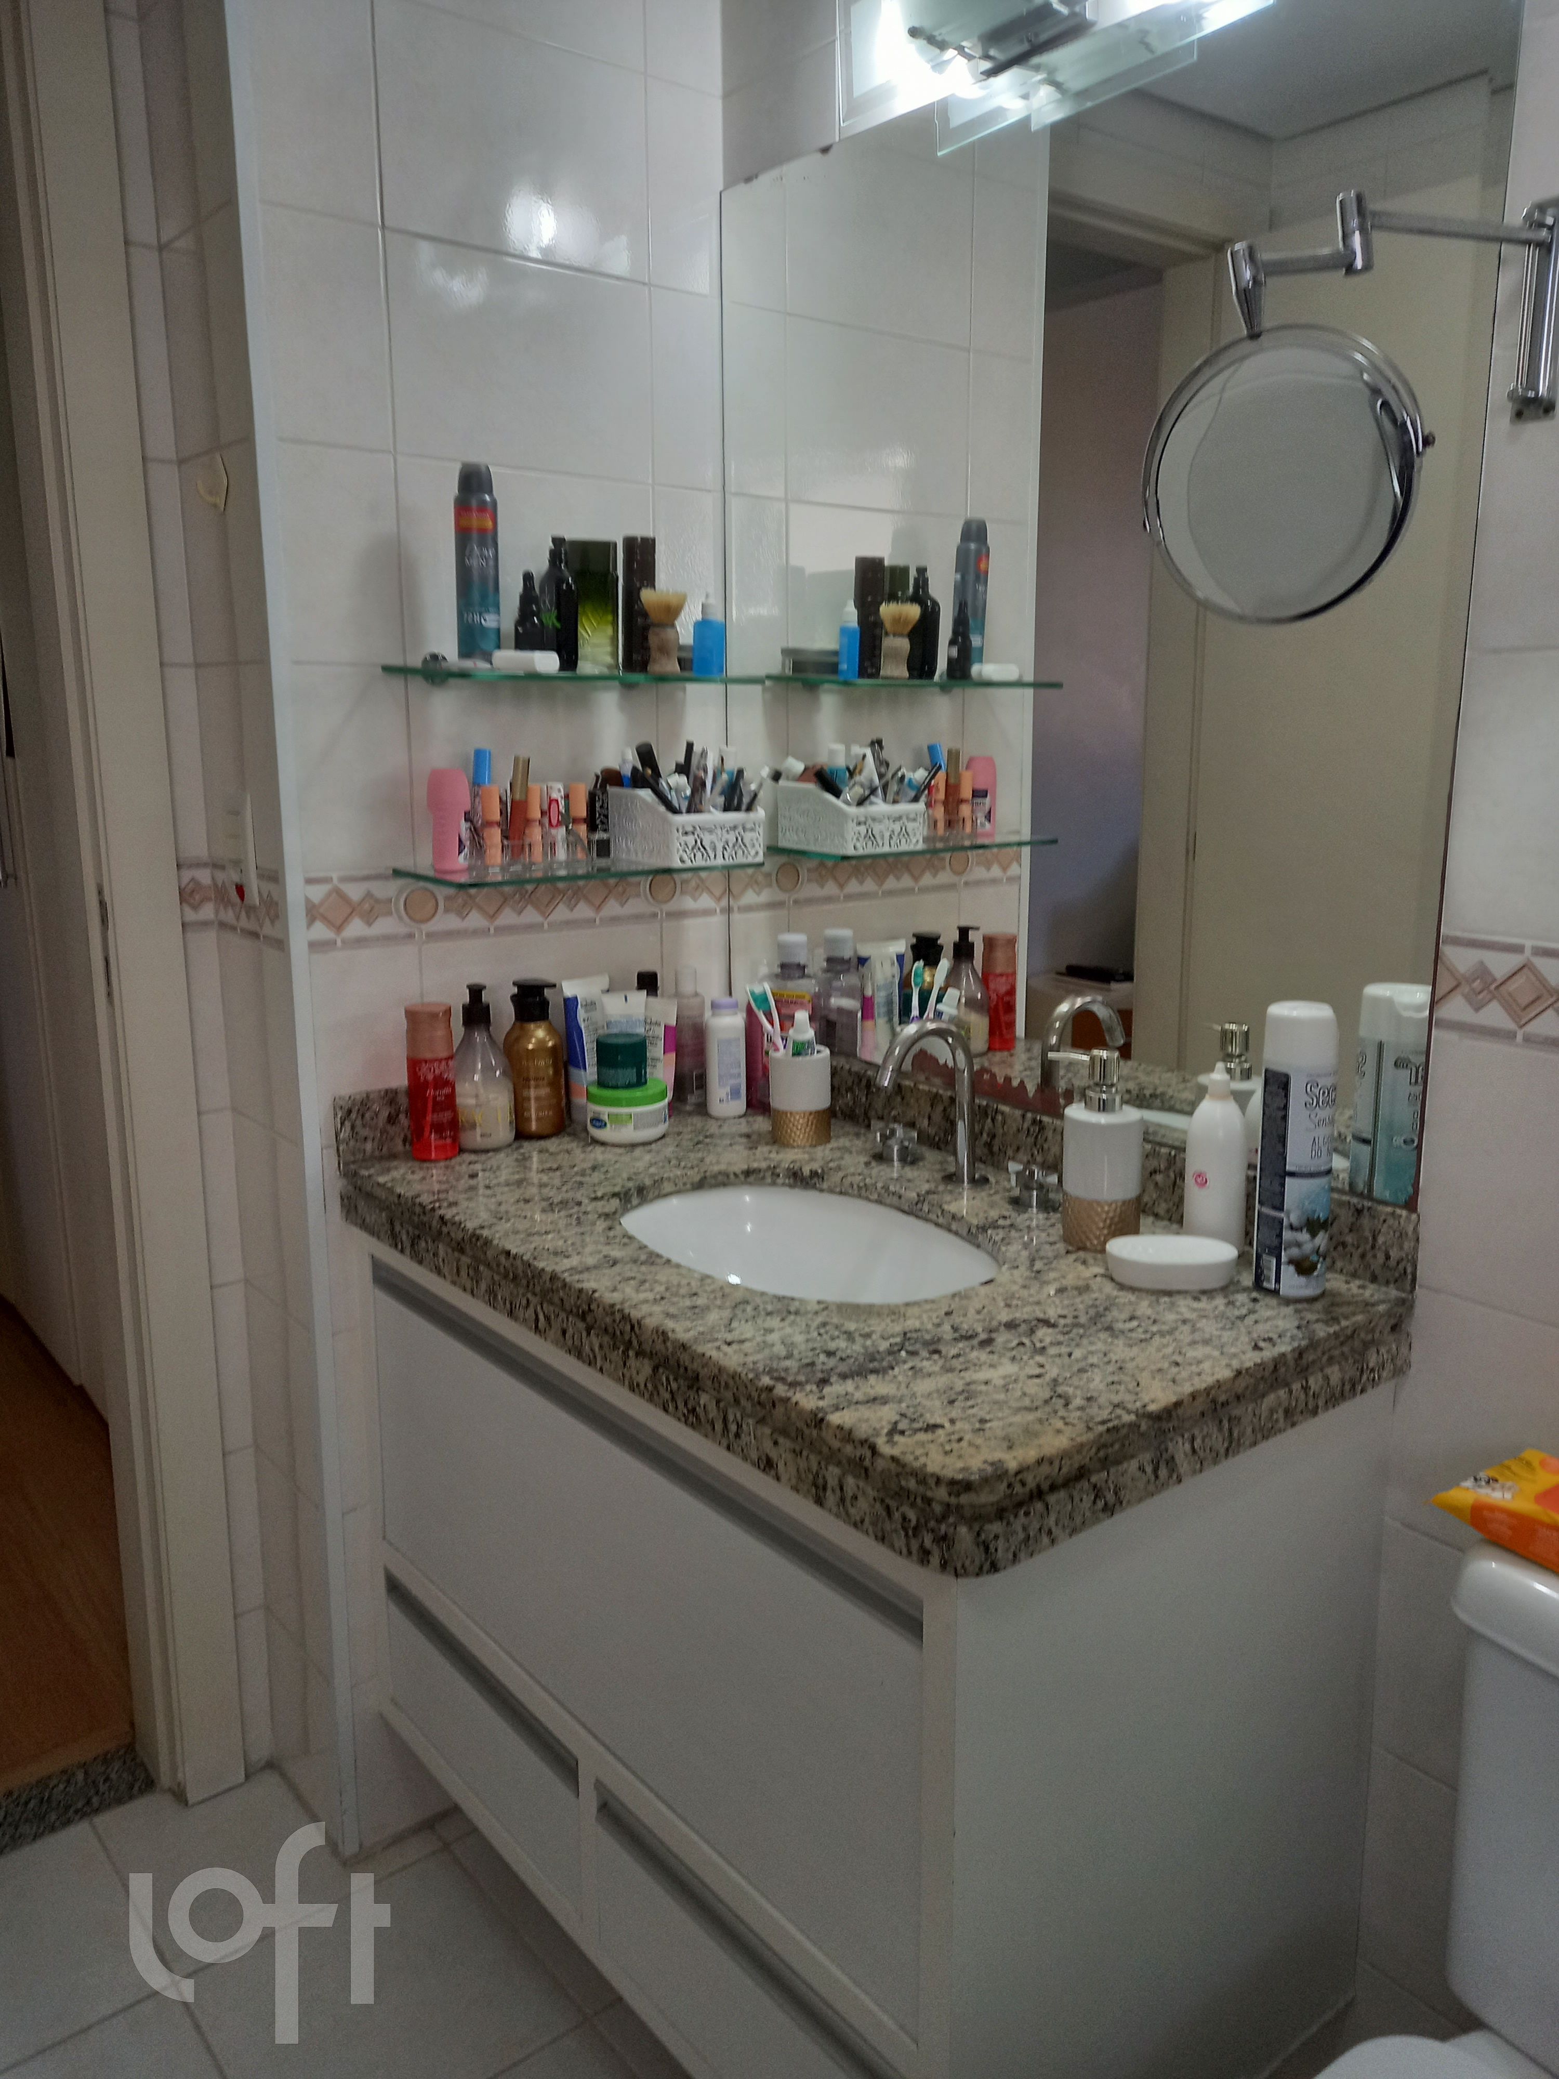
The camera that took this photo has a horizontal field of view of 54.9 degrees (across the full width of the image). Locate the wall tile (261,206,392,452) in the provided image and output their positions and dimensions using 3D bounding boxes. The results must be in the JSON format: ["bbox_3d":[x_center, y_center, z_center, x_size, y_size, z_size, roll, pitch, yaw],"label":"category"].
[{"bbox_3d":[-0.425,-0.664,1.413,0.119,0.203,0.010,-9,15,-38],"label":"wall tile"}]

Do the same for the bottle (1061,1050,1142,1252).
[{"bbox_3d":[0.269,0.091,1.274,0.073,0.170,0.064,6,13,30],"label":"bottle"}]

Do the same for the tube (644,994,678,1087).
[{"bbox_3d":[-0.138,0.025,1.684,0.054,0.138,0.036,0,12,3],"label":"tube"}]

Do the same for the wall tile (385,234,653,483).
[{"bbox_3d":[-0.261,-0.692,1.544,0.304,0.203,0.010,-9,15,-38],"label":"wall tile"}]

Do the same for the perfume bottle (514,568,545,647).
[{"bbox_3d":[-0.248,-0.416,1.496,0.030,0.096,0.030,-2,11,-9],"label":"perfume bottle"}]

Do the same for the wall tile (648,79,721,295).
[{"bbox_3d":[-0.105,-0.923,1.634,0.095,0.204,0.010,-9,14,-38],"label":"wall tile"}]

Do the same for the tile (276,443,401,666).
[{"bbox_3d":[-0.425,-0.470,1.464,0.116,0.204,0.010,-9,14,-38],"label":"tile"}]

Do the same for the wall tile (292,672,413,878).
[{"bbox_3d":[-0.424,-0.267,1.495,0.119,0.207,0.010,-9,15,-38],"label":"wall tile"}]

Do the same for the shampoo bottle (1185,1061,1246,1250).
[{"bbox_3d":[0.364,0.098,1.249,0.049,0.166,0.049,-10,15,-40],"label":"shampoo bottle"}]

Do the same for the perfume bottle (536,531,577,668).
[{"bbox_3d":[-0.224,-0.446,1.540,0.041,0.137,0.041,0,11,0],"label":"perfume bottle"}]

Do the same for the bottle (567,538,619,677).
[{"bbox_3d":[-0.193,-0.452,1.571,0.052,0.133,0.034,-2,12,-11],"label":"bottle"}]

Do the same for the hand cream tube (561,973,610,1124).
[{"bbox_3d":[-0.212,0.013,1.677,0.047,0.165,0.070,10,16,42],"label":"hand cream tube"}]

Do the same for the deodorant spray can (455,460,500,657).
[{"bbox_3d":[-0.297,-0.464,1.478,0.043,0.193,0.043,0,12,0],"label":"deodorant spray can"}]

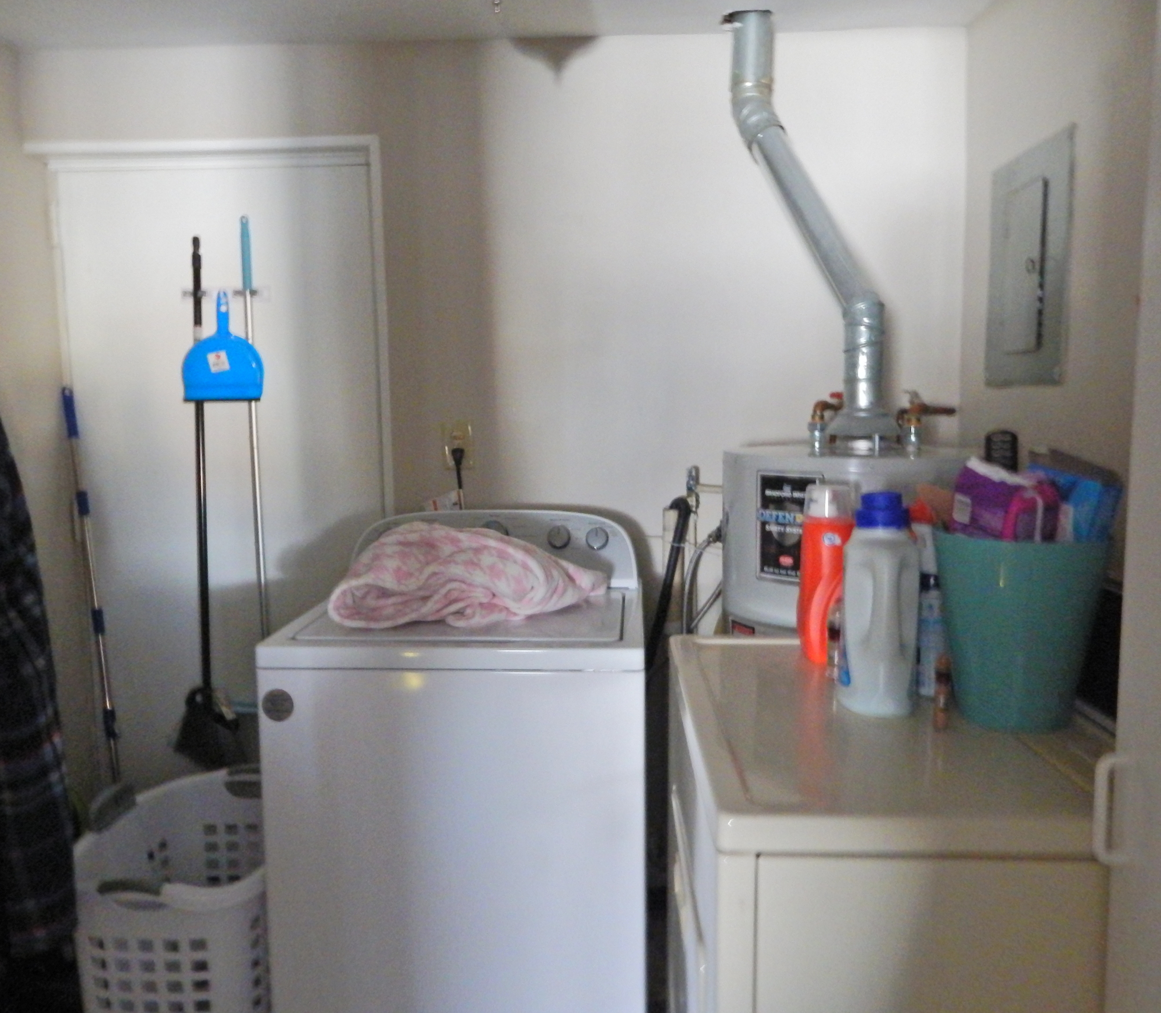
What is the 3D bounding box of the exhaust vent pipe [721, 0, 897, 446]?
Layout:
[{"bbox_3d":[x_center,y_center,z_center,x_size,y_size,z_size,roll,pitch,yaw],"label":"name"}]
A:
[{"bbox_3d":[0.551,-0.676,2.031,0.325,1.075,0.441,-1,6,1],"label":"exhaust vent pipe"}]

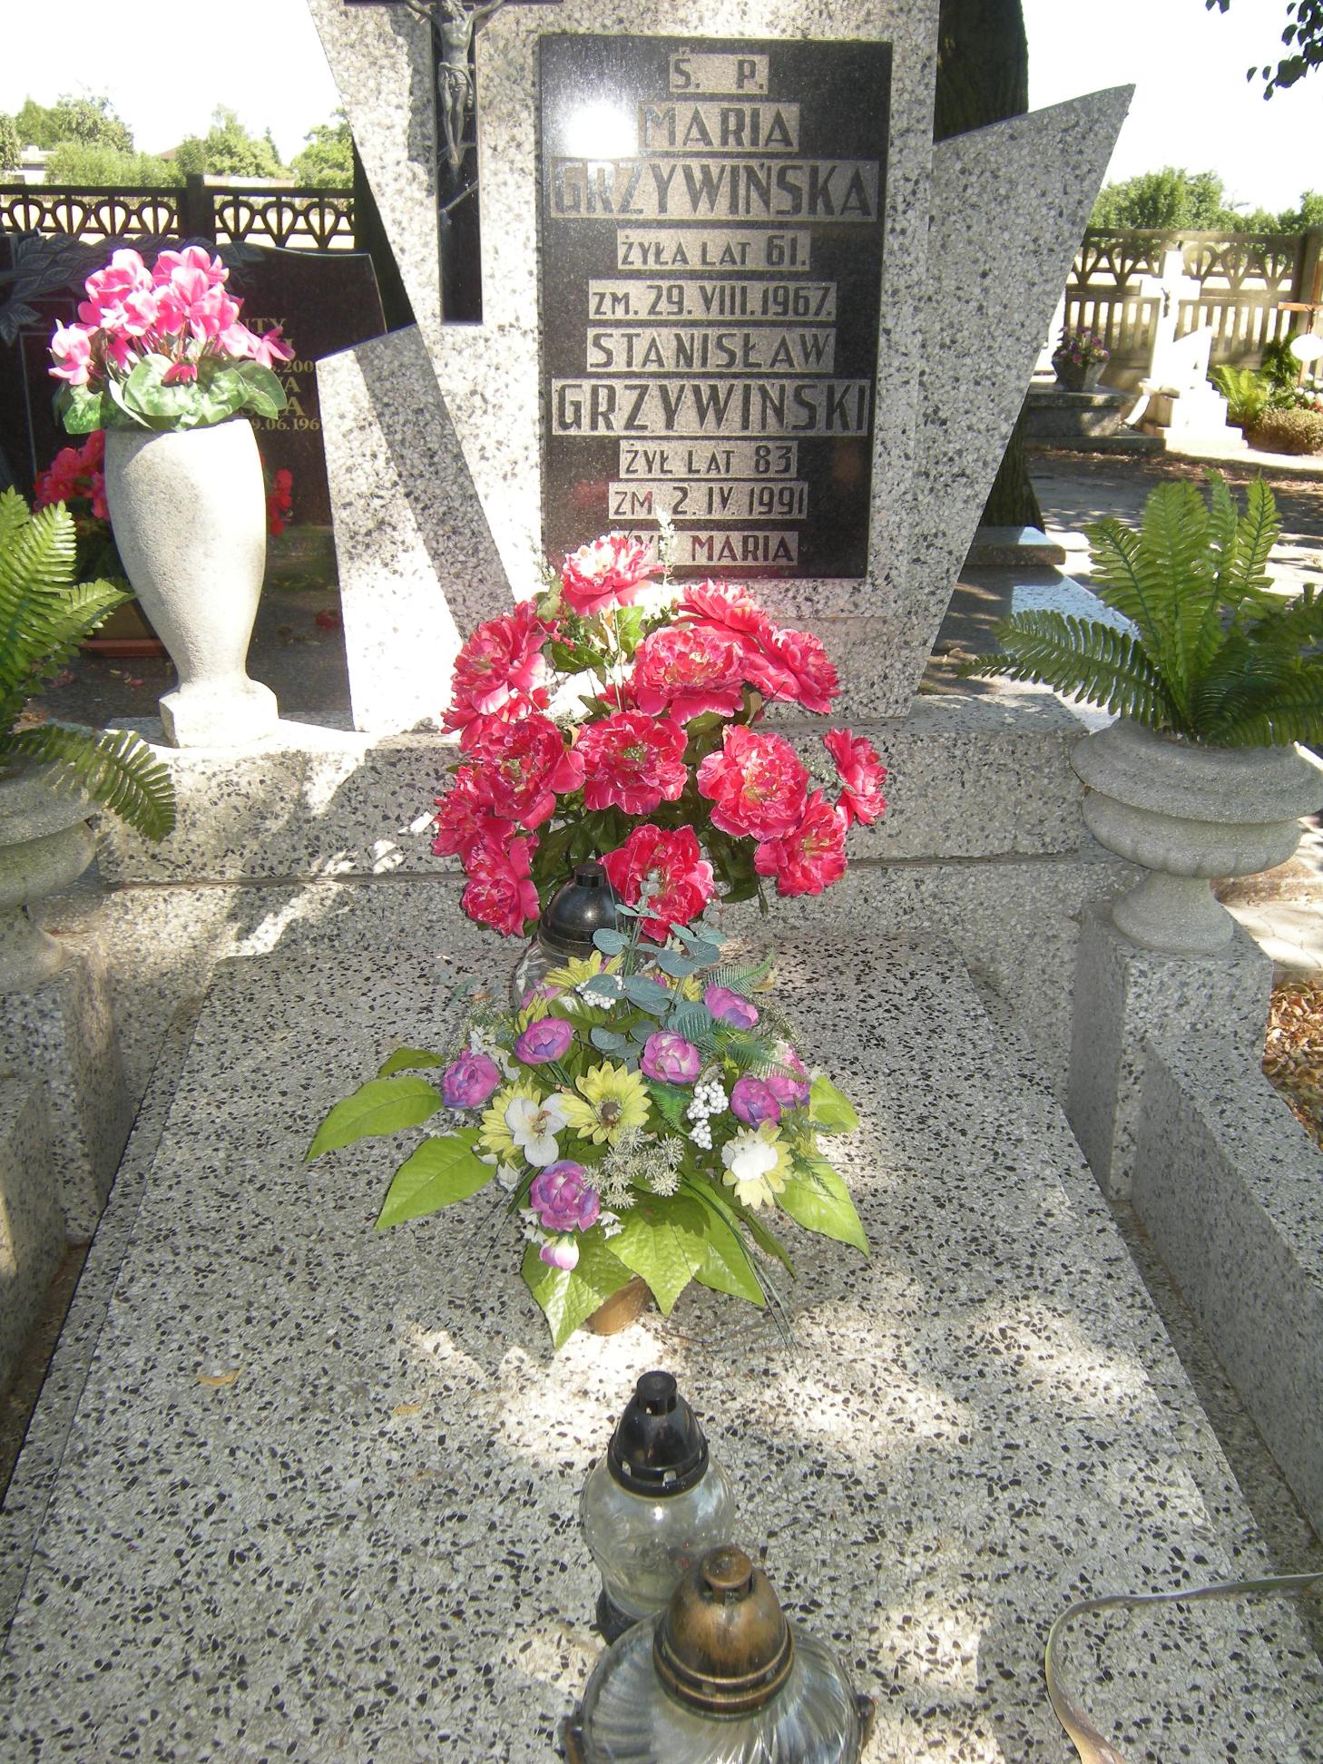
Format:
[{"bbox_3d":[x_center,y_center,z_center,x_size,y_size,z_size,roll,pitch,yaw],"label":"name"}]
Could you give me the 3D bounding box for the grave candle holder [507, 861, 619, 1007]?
[{"bbox_3d":[-0.086,0.084,1.821,0.165,0.240,0.165,-2,29,-6],"label":"grave candle holder"}]

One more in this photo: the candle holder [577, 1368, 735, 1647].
[{"bbox_3d":[0.000,0.455,1.140,0.112,0.248,0.112,-2,29,-6],"label":"candle holder"}]

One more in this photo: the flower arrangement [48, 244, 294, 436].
[{"bbox_3d":[-0.574,-0.632,1.850,0.280,0.205,0.250,-2,23,-6],"label":"flower arrangement"}]

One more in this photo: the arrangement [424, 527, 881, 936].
[{"bbox_3d":[-0.011,-0.116,1.805,0.490,0.540,0.400,-2,29,-6],"label":"arrangement"}]

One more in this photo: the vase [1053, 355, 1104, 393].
[{"bbox_3d":[2.718,-3.311,10.300,0.340,0.230,0.340,-2,23,-6],"label":"vase"}]

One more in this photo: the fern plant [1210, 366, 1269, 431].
[{"bbox_3d":[4.026,-3.373,11.000,0.440,0.460,0.420,-2,23,-6],"label":"fern plant"}]

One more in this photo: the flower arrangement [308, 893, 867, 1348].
[{"bbox_3d":[-0.079,0.209,1.486,0.510,0.345,0.390,-2,29,-6],"label":"flower arrangement"}]

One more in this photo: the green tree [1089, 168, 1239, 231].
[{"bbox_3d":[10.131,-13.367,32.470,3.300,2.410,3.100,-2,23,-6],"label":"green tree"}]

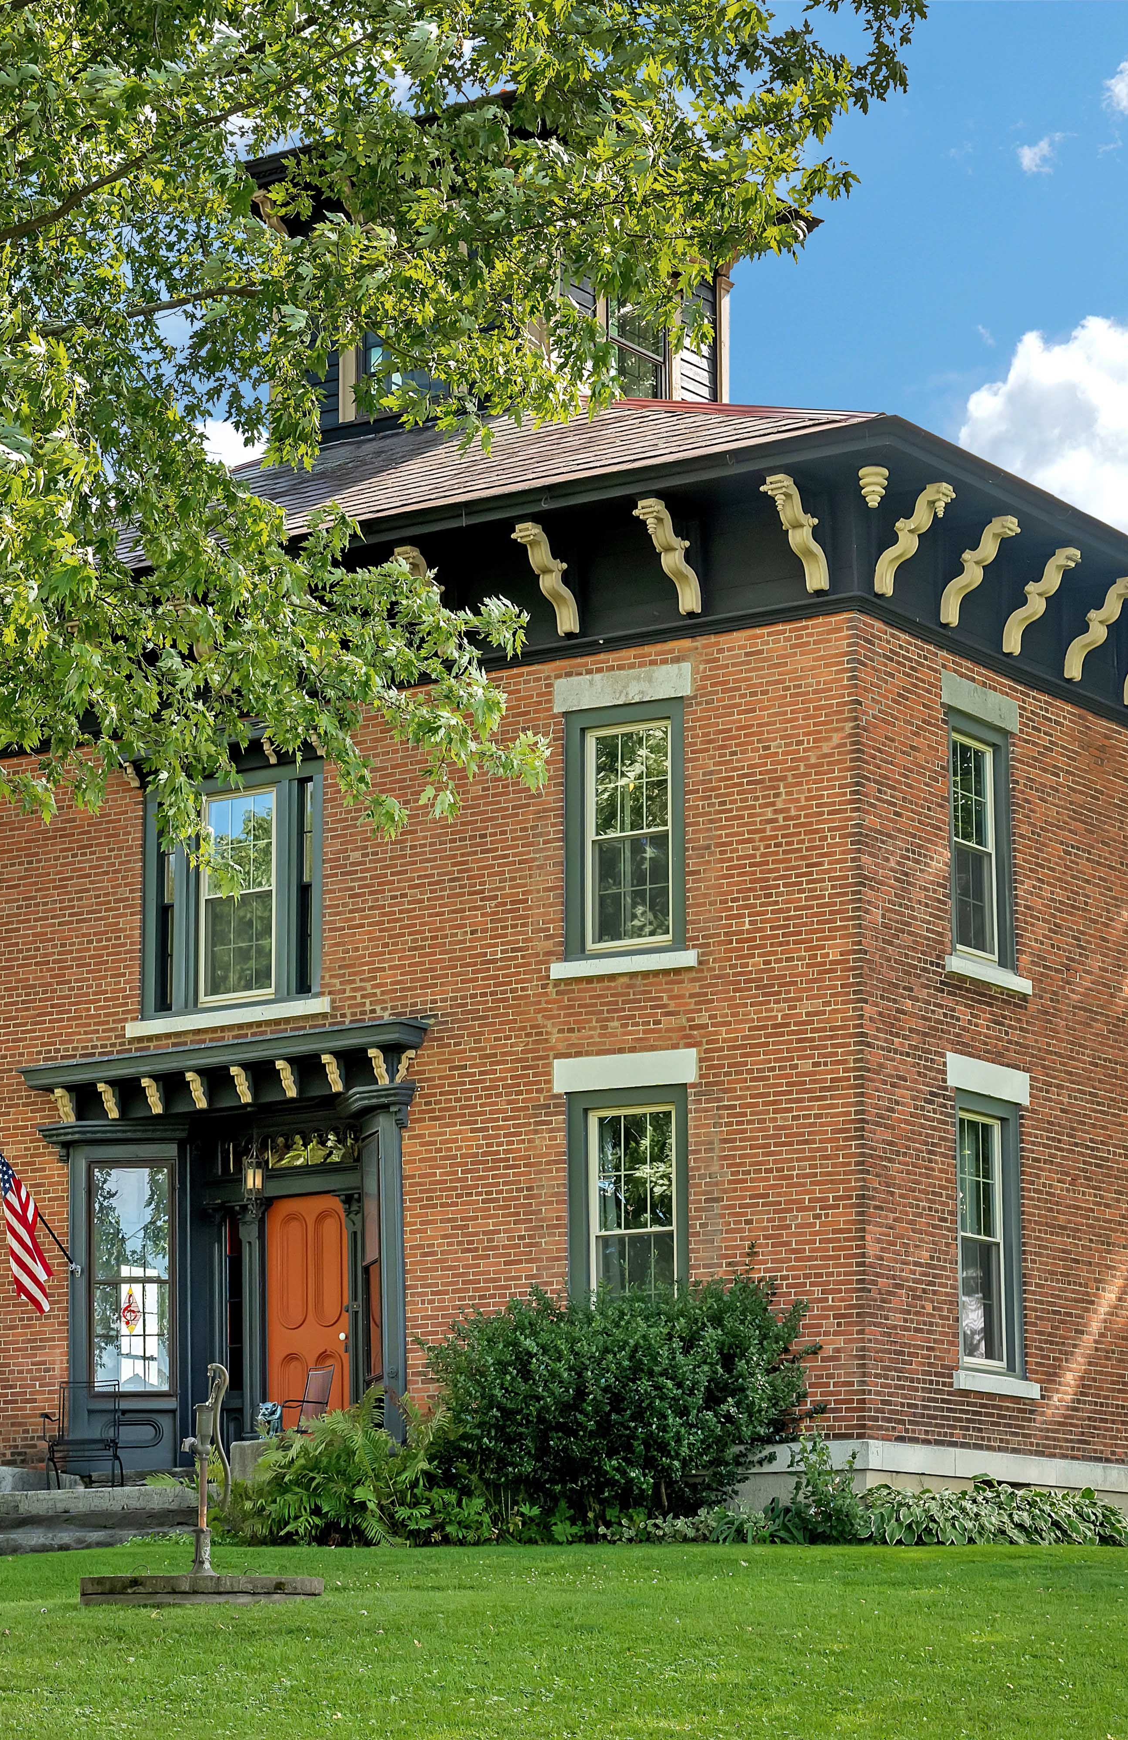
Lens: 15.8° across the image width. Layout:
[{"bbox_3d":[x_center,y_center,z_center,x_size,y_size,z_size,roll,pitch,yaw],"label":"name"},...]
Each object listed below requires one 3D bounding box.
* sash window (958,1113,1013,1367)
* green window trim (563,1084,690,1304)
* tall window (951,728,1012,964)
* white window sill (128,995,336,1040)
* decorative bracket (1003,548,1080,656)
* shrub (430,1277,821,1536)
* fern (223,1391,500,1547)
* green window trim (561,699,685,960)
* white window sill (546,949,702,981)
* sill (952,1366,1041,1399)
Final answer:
[{"bbox_3d":[3.388,2.999,32.812,0.120,2.060,0.900,-8,-14,34],"label":"sash window"},{"bbox_3d":[0.553,2.888,32.637,1.210,2.220,0.150,-8,-14,34],"label":"green window trim"},{"bbox_3d":[3.441,-0.190,34.174,0.110,1.880,0.880,-7,-12,34],"label":"tall window"},{"bbox_3d":[-2.918,1.316,35.754,2.310,0.130,0.170,-7,-12,34],"label":"white window sill"},{"bbox_3d":[4.016,-2.225,33.974,0.680,0.830,0.270,-8,-14,34],"label":"decorative bracket"},{"bbox_3d":[0.408,4.033,30.632,3.100,2.000,2.400,-8,-14,34],"label":"shrub"},{"bbox_3d":[-1.551,4.585,31.041,2.100,1.170,1.700,-8,-14,34],"label":"fern"},{"bbox_3d":[0.538,-0.318,33.711,1.200,2.130,0.150,-7,-12,34],"label":"green window trim"},{"bbox_3d":[0.532,0.790,33.007,1.435,0.123,0.160,-8,-14,34],"label":"white window sill"},{"bbox_3d":[3.435,4.159,32.571,0.180,0.135,1.320,-8,-14,34],"label":"sill"}]

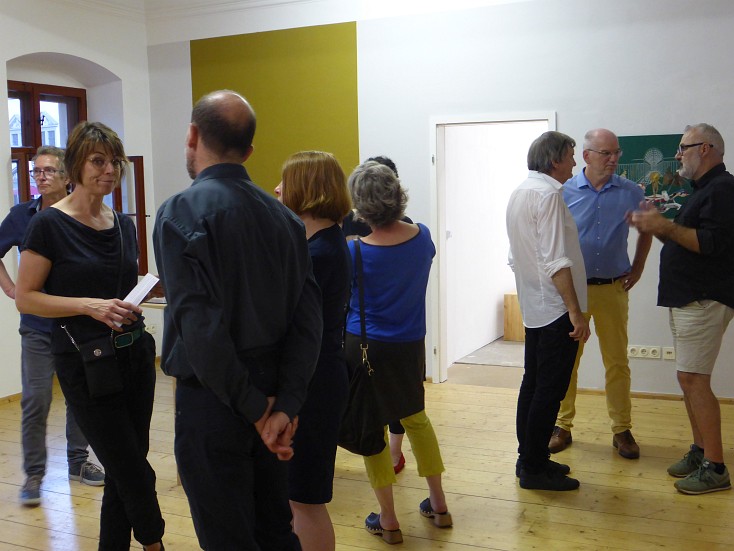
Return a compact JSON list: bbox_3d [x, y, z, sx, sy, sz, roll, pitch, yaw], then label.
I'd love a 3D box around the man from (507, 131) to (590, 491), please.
[{"bbox_3d":[0.910,0.168,4.343,0.400,1.760,0.500,-2,5,-14],"label":"man"}]

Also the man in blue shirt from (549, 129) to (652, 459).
[{"bbox_3d":[1.269,0.095,4.864,0.580,1.800,0.380,-1,5,6],"label":"man in blue shirt"}]

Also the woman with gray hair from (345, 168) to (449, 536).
[{"bbox_3d":[0.117,0.313,3.777,0.510,1.600,0.400,-3,5,-19],"label":"woman with gray hair"}]

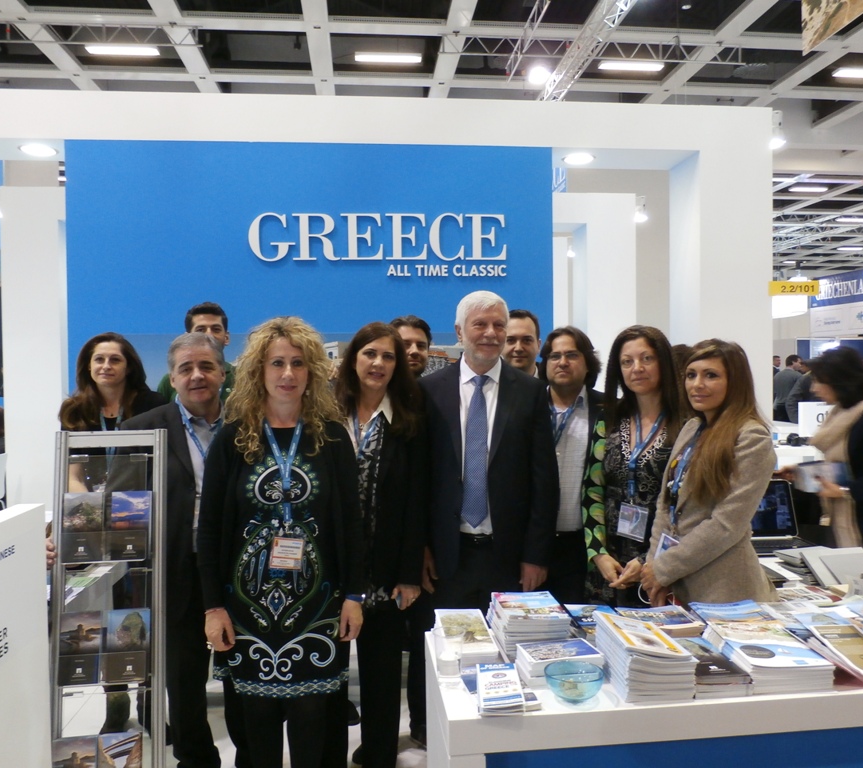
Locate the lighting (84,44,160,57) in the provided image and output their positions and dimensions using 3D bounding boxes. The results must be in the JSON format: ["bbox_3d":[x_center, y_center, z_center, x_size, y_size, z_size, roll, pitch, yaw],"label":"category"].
[{"bbox_3d":[-6.437,-6.948,15.397,1.480,0.090,0.360,-1,1,-6],"label":"lighting"}]

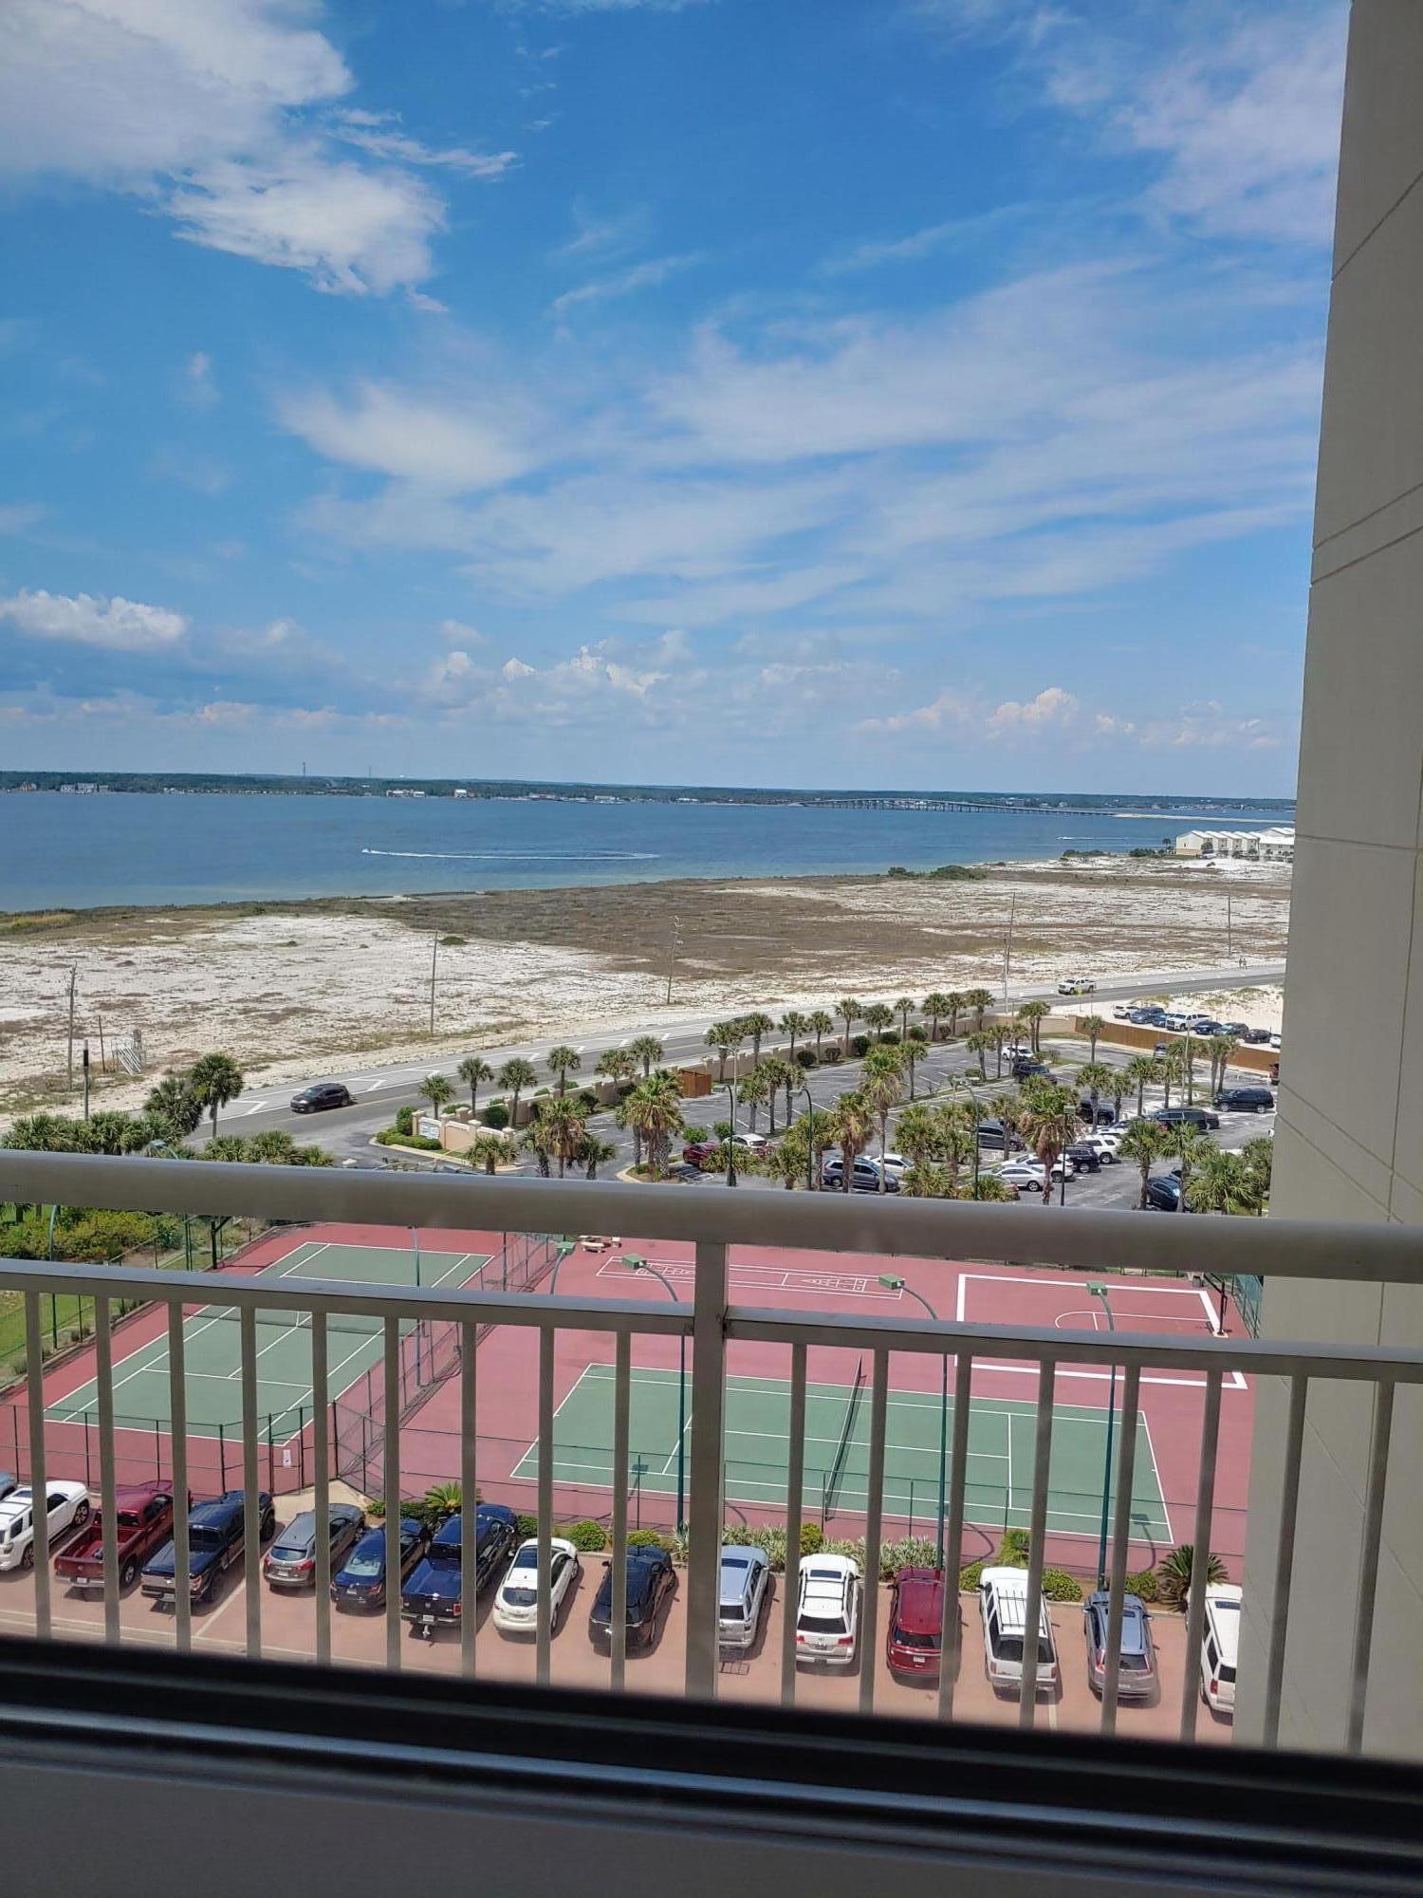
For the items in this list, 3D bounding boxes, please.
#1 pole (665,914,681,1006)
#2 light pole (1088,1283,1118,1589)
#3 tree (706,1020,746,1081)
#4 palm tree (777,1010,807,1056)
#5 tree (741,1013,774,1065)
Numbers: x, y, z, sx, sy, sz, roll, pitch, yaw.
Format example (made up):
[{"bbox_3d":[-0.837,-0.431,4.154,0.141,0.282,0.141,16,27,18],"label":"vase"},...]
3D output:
[{"bbox_3d":[-4.412,1.298,159.944,2.200,10.600,0.400,11,9,42],"label":"pole"},{"bbox_3d":[12.796,16.126,45.135,0.550,9.700,2.400,1,7,-2],"label":"light pole"},{"bbox_3d":[1.190,9.110,121.970,3.560,5.500,3.490,1,7,1],"label":"tree"},{"bbox_3d":[7.780,8.290,132.010,2.860,5.070,2.800,2,7,3],"label":"palm tree"},{"bbox_3d":[4.198,8.521,123.926,3.092,5.716,3.092,1,7,0],"label":"tree"}]

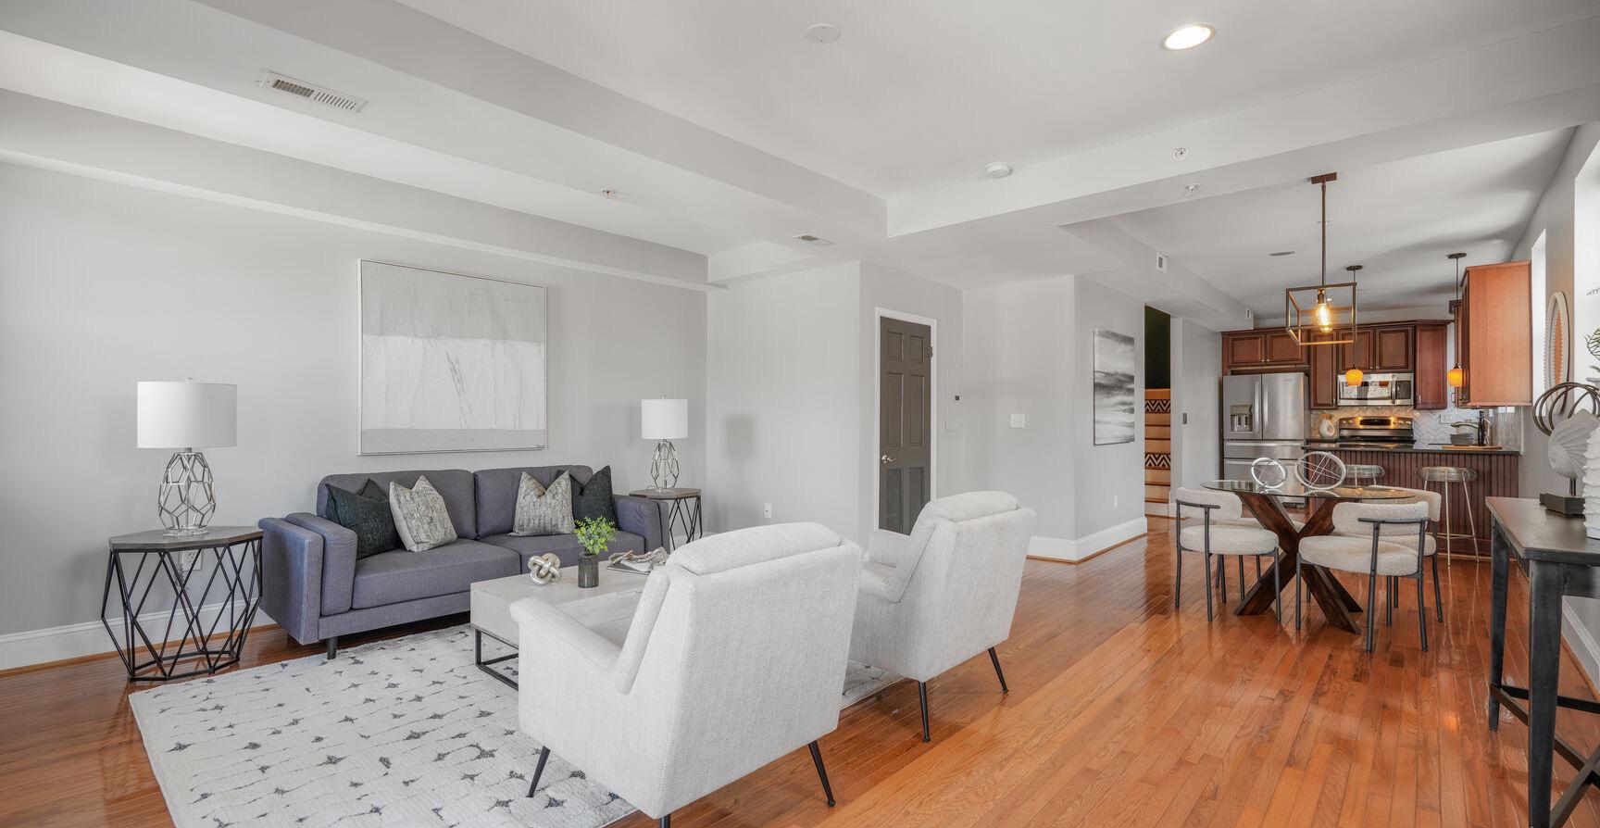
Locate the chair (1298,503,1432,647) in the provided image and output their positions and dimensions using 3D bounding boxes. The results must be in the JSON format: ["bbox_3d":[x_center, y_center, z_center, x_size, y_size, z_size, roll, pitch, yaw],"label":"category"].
[{"bbox_3d":[3.077,0.846,3.899,0.510,0.765,0.520,0,0,-3],"label":"chair"}]

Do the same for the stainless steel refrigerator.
[{"bbox_3d":[6.439,0.395,9.792,0.910,1.780,0.840,0,-1,42],"label":"stainless steel refrigerator"}]

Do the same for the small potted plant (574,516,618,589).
[{"bbox_3d":[-1.002,0.657,3.412,0.200,0.335,0.200,0,-1,42],"label":"small potted plant"}]

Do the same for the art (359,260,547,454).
[{"bbox_3d":[-2.333,-0.345,4.906,0.040,1.225,1.240,0,-1,42],"label":"art"}]

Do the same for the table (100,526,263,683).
[{"bbox_3d":[-2.954,0.898,3.428,0.575,0.630,0.575,0,-1,42],"label":"table"}]

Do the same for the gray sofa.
[{"bbox_3d":[-1.987,0.801,4.517,0.890,0.860,2.170,0,-1,42],"label":"gray sofa"}]

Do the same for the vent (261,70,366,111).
[{"bbox_3d":[-1.803,-1.184,2.637,0.148,0.020,0.318,0,-1,42],"label":"vent"}]

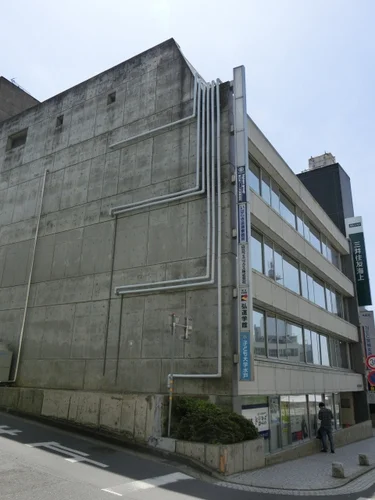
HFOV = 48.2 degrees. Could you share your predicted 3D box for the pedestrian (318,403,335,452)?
[{"bbox_3d":[5.048,6.487,15.337,0.520,1.700,0.420,5,-18,-11],"label":"pedestrian"}]

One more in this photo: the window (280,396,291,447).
[{"bbox_3d":[4.002,6.979,17.086,0.080,1.931,1.085,-10,-21,31],"label":"window"}]

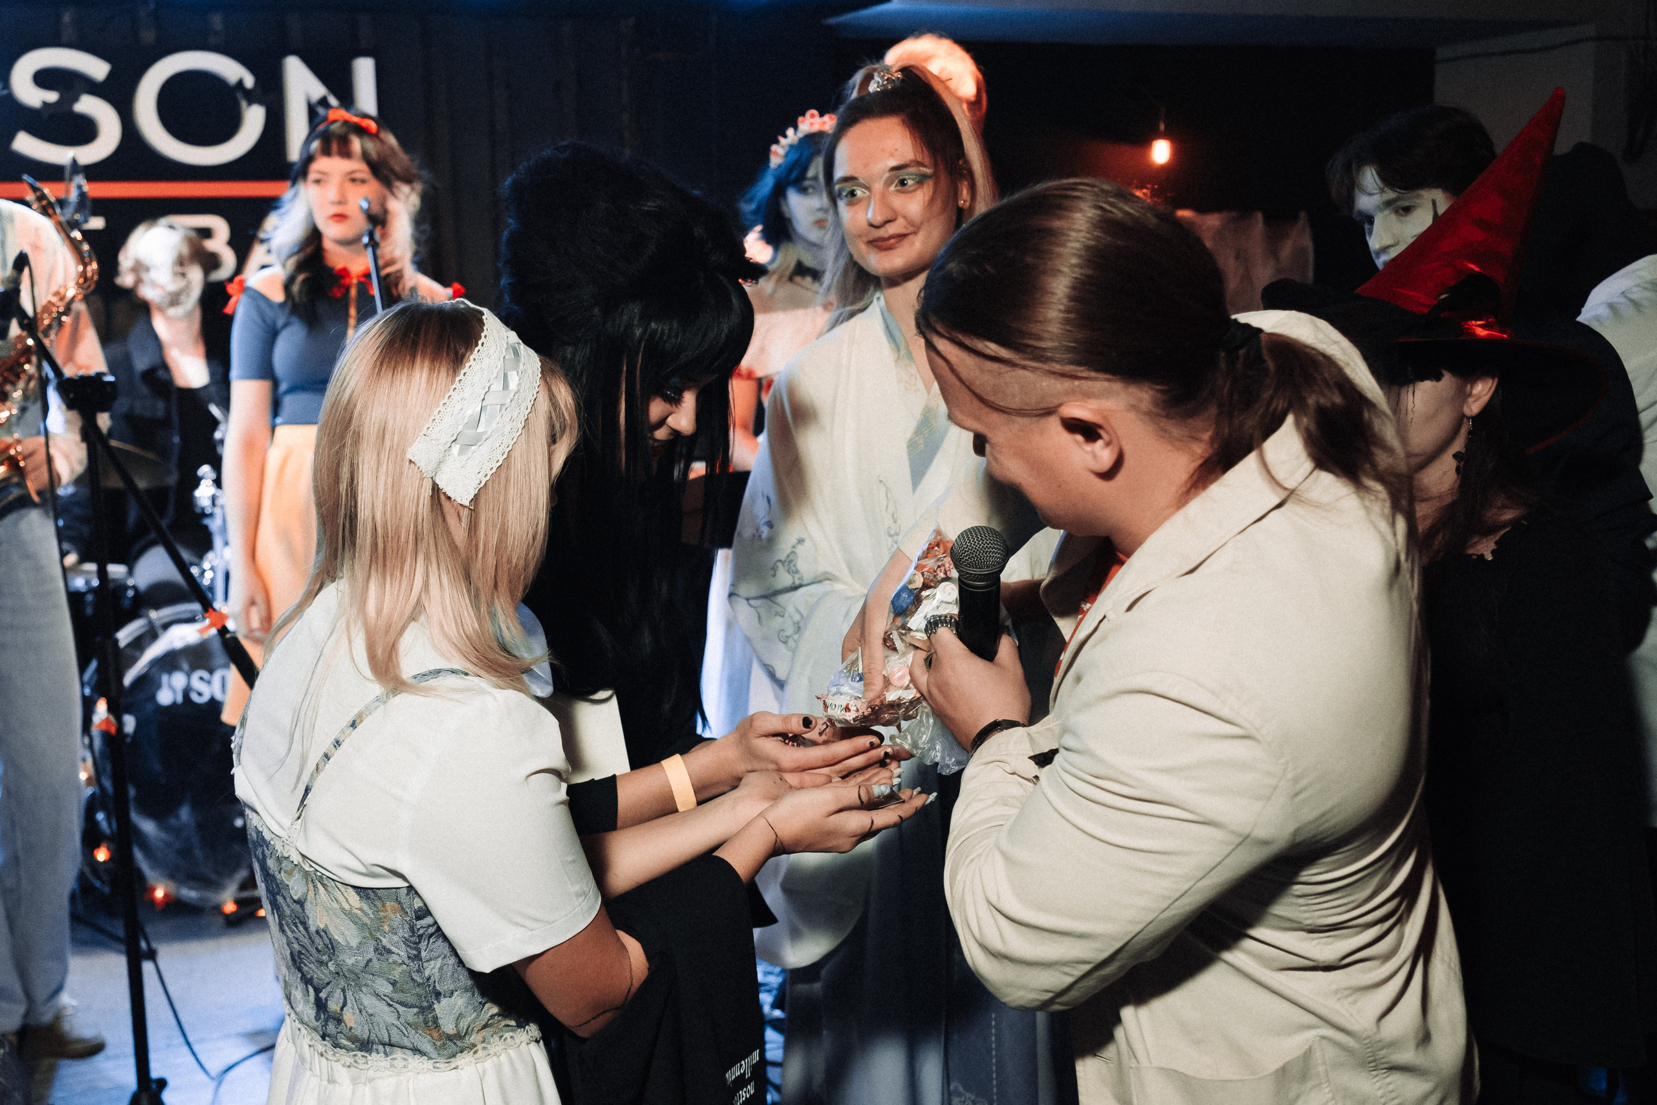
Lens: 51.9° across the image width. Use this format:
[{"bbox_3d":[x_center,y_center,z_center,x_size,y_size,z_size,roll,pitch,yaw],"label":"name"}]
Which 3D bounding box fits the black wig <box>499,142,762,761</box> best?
[{"bbox_3d":[-0.197,-0.104,1.700,0.280,0.600,0.250,7,12,38],"label":"black wig"}]

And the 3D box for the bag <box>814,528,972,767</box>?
[{"bbox_3d":[0.070,0.091,1.570,0.160,0.220,0.130,1,9,9],"label":"bag"}]

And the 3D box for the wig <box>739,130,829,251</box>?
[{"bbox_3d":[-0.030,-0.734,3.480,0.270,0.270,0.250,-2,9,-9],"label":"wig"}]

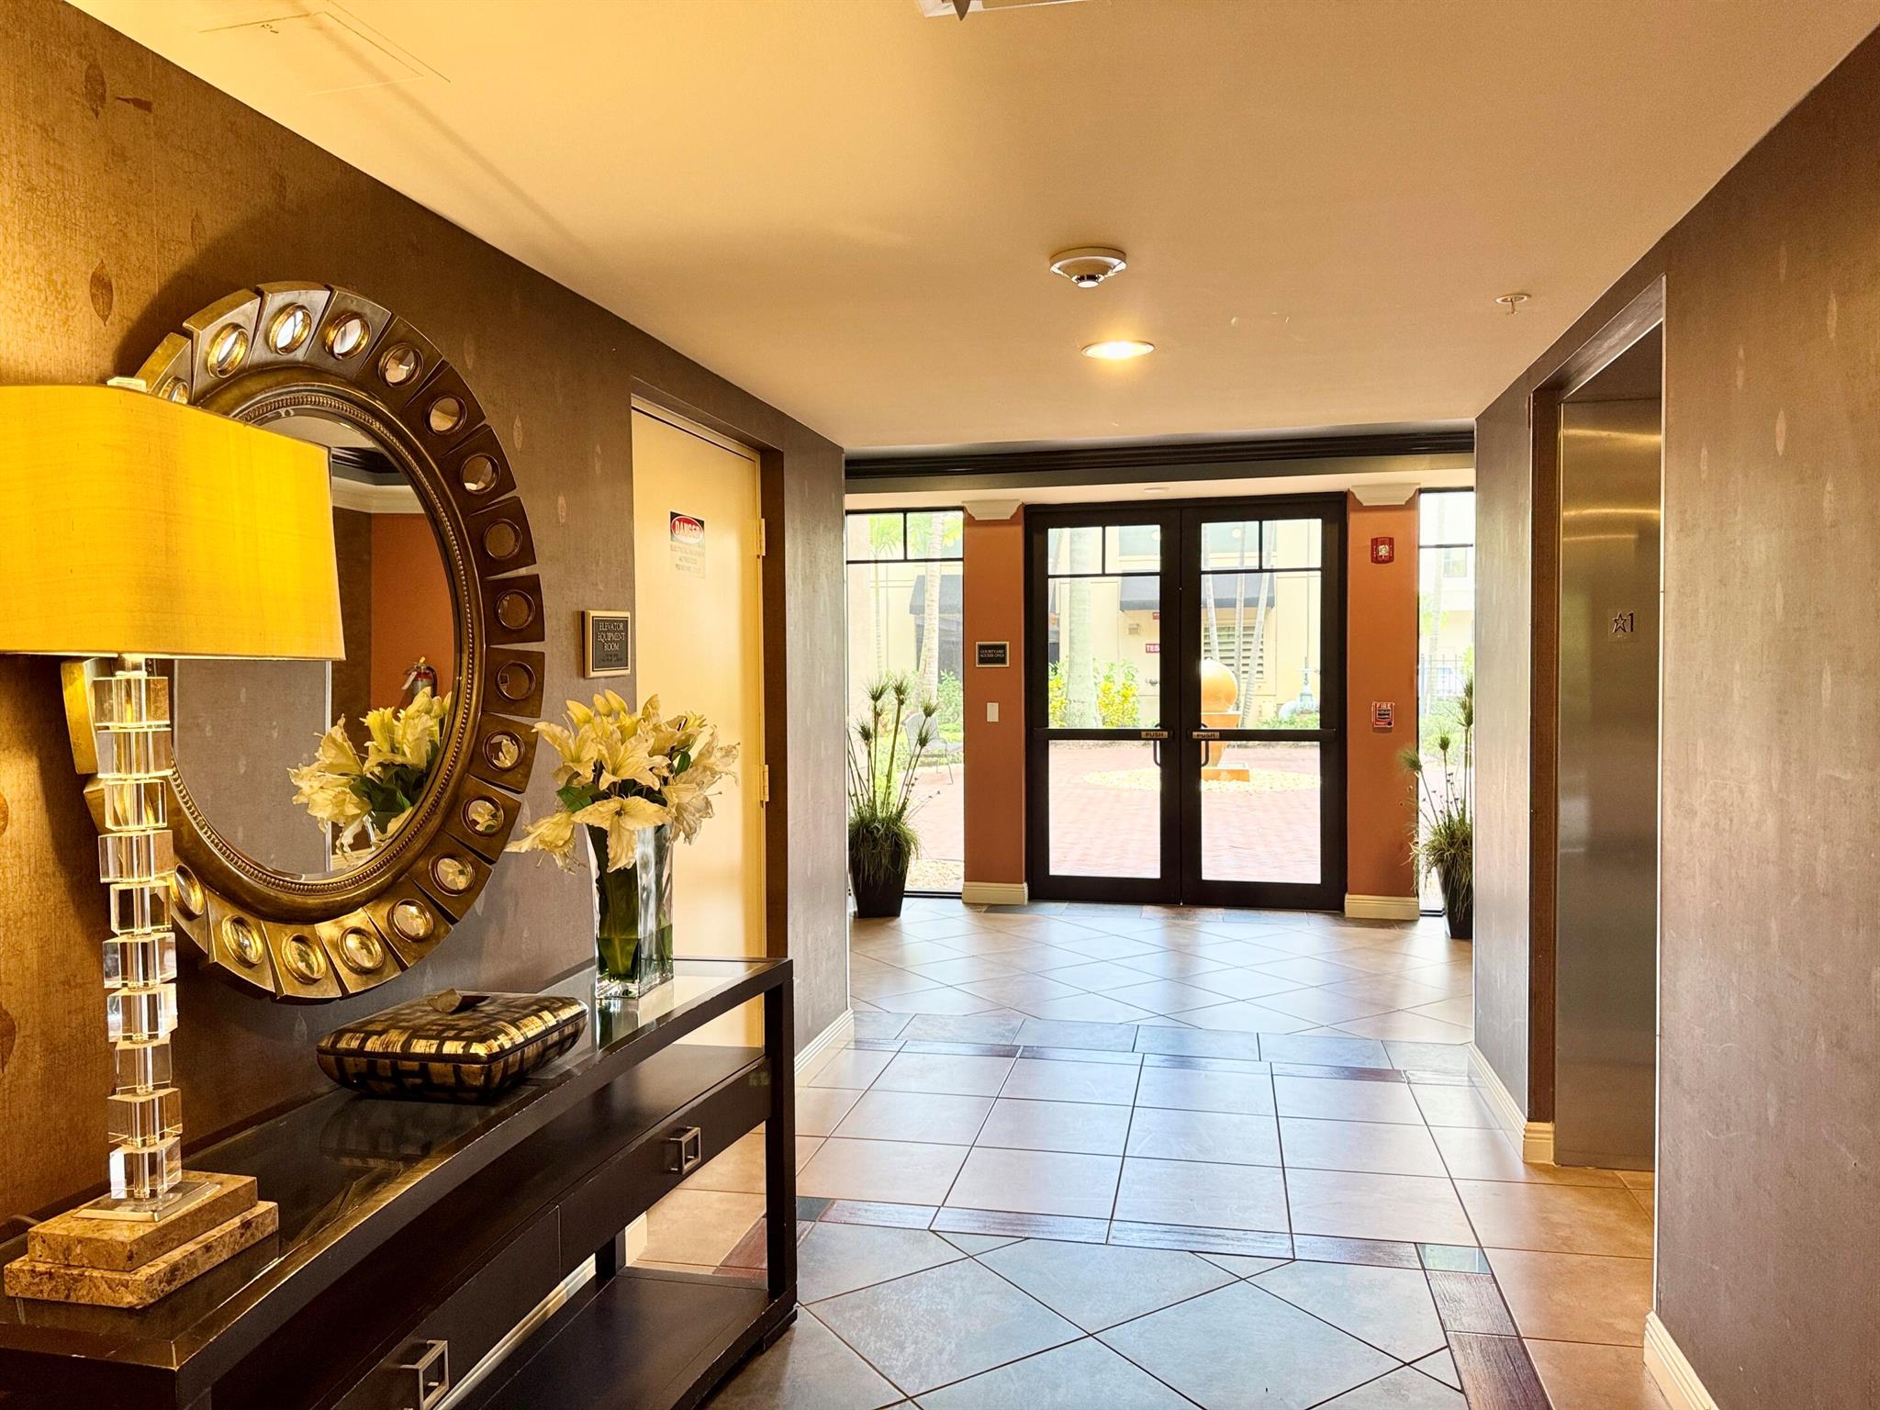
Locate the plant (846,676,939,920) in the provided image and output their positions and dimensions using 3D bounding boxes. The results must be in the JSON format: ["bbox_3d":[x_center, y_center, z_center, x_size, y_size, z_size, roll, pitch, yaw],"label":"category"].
[{"bbox_3d":[-0.343,0.532,7.714,0.660,1.410,0.620,0,2,0],"label":"plant"}]

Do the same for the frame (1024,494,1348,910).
[{"bbox_3d":[1.467,-0.006,7.861,1.877,2.445,0.120,0,2,12],"label":"frame"}]

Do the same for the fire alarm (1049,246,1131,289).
[{"bbox_3d":[0.306,-0.891,2.687,0.156,0.053,0.156,0,2,12],"label":"fire alarm"}]

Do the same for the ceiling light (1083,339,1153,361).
[{"bbox_3d":[0.474,-0.941,3.462,0.192,0.030,0.192,0,2,12],"label":"ceiling light"}]

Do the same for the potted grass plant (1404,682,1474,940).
[{"bbox_3d":[2.851,0.530,6.965,0.660,1.400,0.620,0,2,12],"label":"potted grass plant"}]

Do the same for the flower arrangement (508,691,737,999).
[{"bbox_3d":[-0.605,0.274,2.605,0.430,0.605,0.420,0,2,12],"label":"flower arrangement"}]

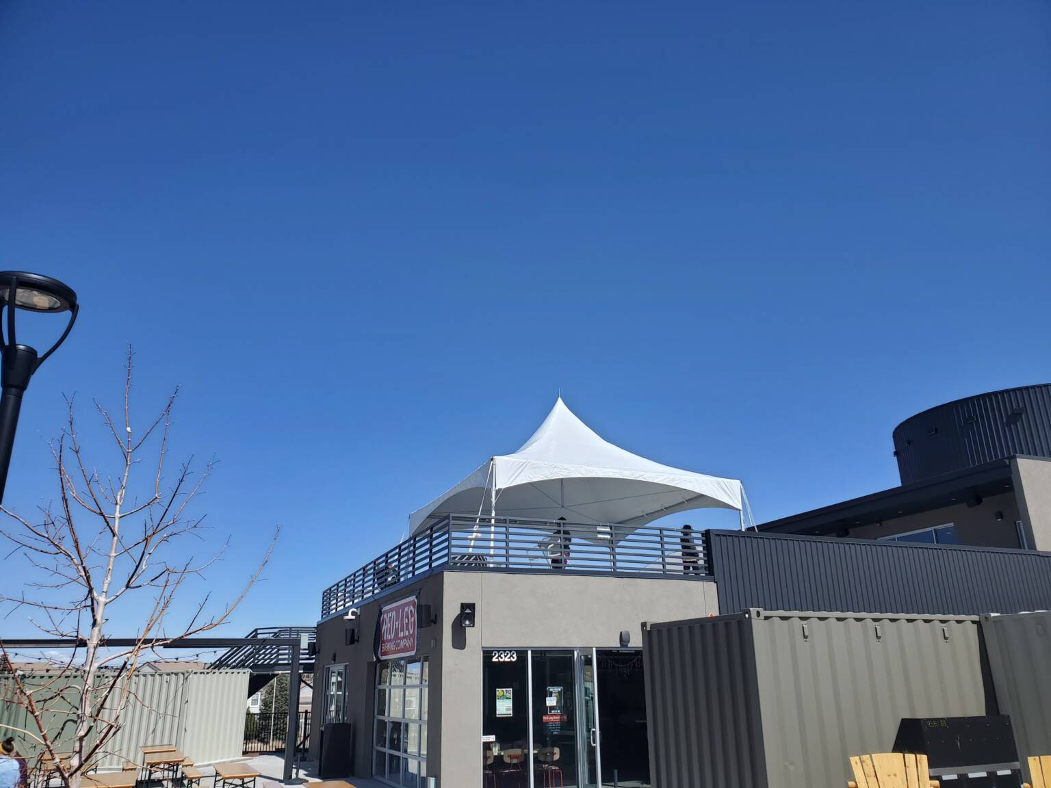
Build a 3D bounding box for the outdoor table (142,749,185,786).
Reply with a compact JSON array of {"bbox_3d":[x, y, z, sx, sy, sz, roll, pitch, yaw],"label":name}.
[{"bbox_3d":[-6.710,7.086,14.511,0.610,0.760,2.080,8,-22,-24],"label":"outdoor table"}]

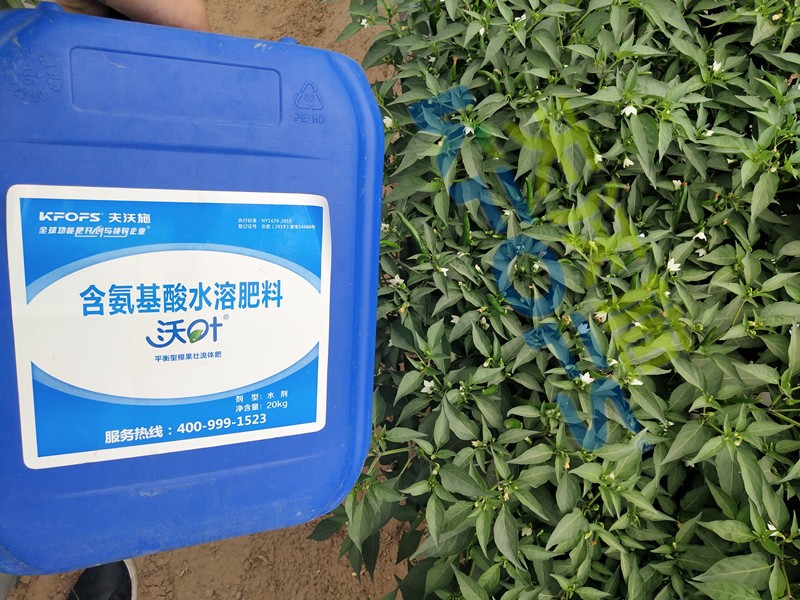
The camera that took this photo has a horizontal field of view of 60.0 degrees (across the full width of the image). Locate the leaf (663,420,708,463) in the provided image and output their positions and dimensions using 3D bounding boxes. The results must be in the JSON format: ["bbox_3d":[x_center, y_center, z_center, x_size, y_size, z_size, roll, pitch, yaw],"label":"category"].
[{"bbox_3d":[0.320,0.161,0.782,0.070,0.014,0.027,-41,62,-10],"label":"leaf"}]

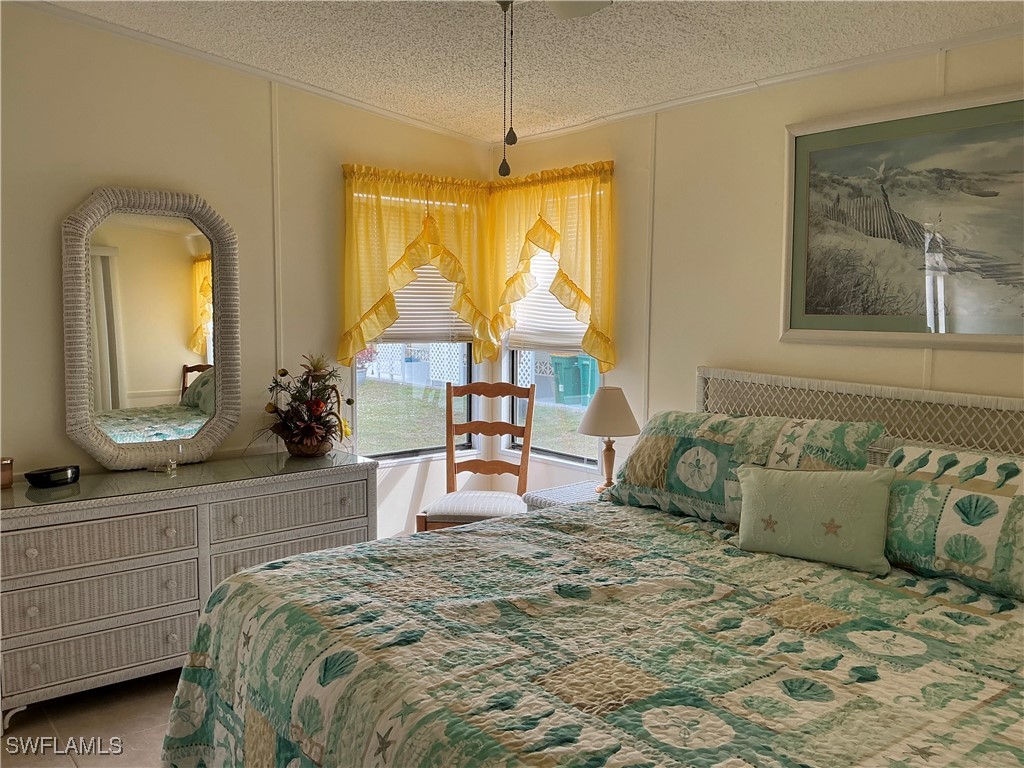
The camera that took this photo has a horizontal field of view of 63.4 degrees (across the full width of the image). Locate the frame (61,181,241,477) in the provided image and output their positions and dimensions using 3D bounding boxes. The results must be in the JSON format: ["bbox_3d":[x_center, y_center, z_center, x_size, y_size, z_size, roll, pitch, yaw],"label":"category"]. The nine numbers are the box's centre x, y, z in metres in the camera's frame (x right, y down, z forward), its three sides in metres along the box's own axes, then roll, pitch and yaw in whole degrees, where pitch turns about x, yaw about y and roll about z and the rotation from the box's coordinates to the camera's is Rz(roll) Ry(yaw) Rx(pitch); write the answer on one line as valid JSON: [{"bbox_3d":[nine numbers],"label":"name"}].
[{"bbox_3d":[-1.477,-0.220,3.442,0.690,1.130,0.075,-5,5,-39],"label":"frame"}]

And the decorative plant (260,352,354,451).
[{"bbox_3d":[-0.929,0.095,3.724,0.400,0.462,0.360,-5,8,-39],"label":"decorative plant"}]

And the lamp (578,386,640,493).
[{"bbox_3d":[0.432,0.246,3.721,0.285,0.464,0.285,0,6,0],"label":"lamp"}]

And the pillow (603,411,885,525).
[{"bbox_3d":[0.825,0.316,3.103,0.220,0.470,1.040,31,-15,-37],"label":"pillow"}]

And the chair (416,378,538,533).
[{"bbox_3d":[-0.155,0.538,4.140,0.500,1.040,0.470,1,6,6],"label":"chair"}]

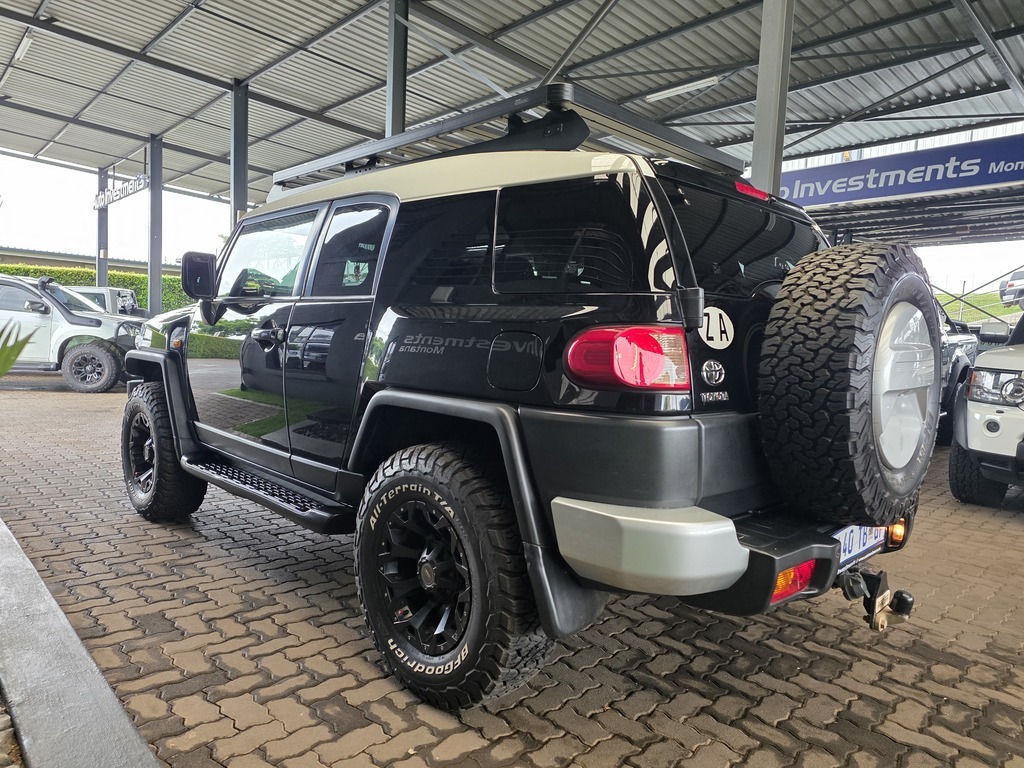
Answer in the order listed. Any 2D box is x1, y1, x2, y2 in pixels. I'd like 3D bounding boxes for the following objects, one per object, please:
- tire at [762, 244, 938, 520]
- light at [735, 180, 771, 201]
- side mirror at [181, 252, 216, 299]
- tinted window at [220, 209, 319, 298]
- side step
[{"bbox_3d":[1.048,0.000,2.068,0.275,0.835,0.835,6,6,44],"label":"tire"},{"bbox_3d":[0.805,-0.654,2.292,0.250,0.040,0.050,-2,5,-45],"label":"light"},{"bbox_3d":[-1.607,-0.555,3.496,0.120,0.250,0.165,6,6,44],"label":"side mirror"},{"bbox_3d":[-1.156,-0.586,3.154,0.830,0.399,0.040,6,-7,45],"label":"tinted window"},{"bbox_3d":[-1.201,0.513,3.345,1.680,0.090,0.220,6,6,44],"label":"side step"}]

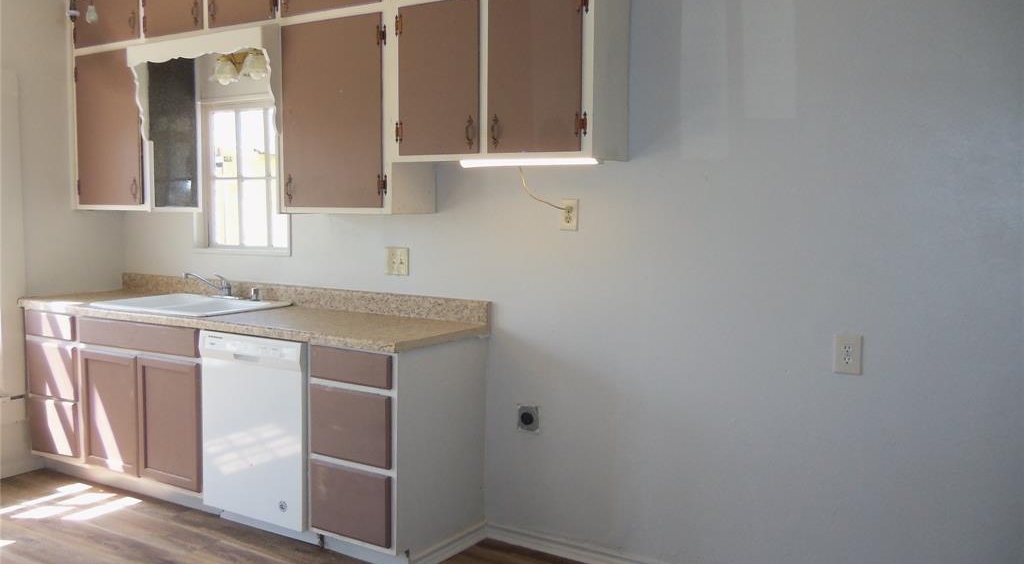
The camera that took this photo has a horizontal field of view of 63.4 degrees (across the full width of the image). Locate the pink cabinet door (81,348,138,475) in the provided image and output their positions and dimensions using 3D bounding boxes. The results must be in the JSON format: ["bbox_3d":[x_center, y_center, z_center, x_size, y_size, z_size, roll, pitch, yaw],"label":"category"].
[{"bbox_3d":[-1.927,0.624,3.991,0.429,0.564,0.023,4,5,32],"label":"pink cabinet door"}]

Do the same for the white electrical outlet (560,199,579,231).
[{"bbox_3d":[0.224,-0.261,3.230,0.077,0.119,0.010,3,6,31],"label":"white electrical outlet"}]

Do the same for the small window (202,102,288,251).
[{"bbox_3d":[-1.337,-0.538,4.205,0.599,0.737,0.072,3,6,31],"label":"small window"}]

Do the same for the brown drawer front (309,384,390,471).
[{"bbox_3d":[-0.606,0.537,3.105,0.383,0.268,0.020,3,6,31],"label":"brown drawer front"}]

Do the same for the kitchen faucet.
[{"bbox_3d":[-1.529,0.015,4.176,0.056,0.126,0.271,4,5,32],"label":"kitchen faucet"}]

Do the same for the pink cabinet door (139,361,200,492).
[{"bbox_3d":[-1.554,0.647,3.759,0.408,0.564,0.023,4,5,32],"label":"pink cabinet door"}]

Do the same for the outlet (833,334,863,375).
[{"bbox_3d":[1.104,0.241,2.726,0.092,0.126,0.010,3,6,31],"label":"outlet"}]

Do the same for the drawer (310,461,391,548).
[{"bbox_3d":[-0.623,0.851,3.191,0.389,0.268,0.023,4,5,32],"label":"drawer"}]

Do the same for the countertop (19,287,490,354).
[{"bbox_3d":[-1.345,0.159,3.949,2.562,0.040,0.611,4,5,32],"label":"countertop"}]

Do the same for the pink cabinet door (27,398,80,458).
[{"bbox_3d":[-2.307,0.728,4.168,0.406,0.279,0.020,3,6,31],"label":"pink cabinet door"}]

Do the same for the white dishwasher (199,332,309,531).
[{"bbox_3d":[-0.933,0.597,3.687,0.604,0.780,0.588,4,5,32],"label":"white dishwasher"}]

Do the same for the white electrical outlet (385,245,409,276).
[{"bbox_3d":[-0.512,-0.092,3.696,0.130,0.121,0.010,3,6,31],"label":"white electrical outlet"}]

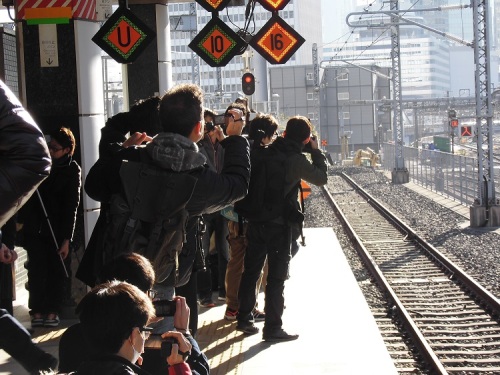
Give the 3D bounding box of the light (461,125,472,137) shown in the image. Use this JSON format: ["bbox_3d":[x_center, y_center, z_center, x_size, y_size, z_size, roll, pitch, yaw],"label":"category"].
[{"bbox_3d":[5.792,-1.517,31.300,0.330,0.330,0.160,-2,3,5],"label":"light"}]

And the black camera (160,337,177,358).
[{"bbox_3d":[-0.258,0.509,3.720,0.060,0.070,0.110,-1,3,17],"label":"black camera"}]

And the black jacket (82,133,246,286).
[{"bbox_3d":[-0.372,0.095,5.030,0.720,0.670,0.460,-2,3,12],"label":"black jacket"}]

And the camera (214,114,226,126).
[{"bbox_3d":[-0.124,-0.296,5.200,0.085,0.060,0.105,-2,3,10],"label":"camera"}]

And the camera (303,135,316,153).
[{"bbox_3d":[0.464,-0.343,9.120,0.130,0.100,0.110,-1,3,22],"label":"camera"}]

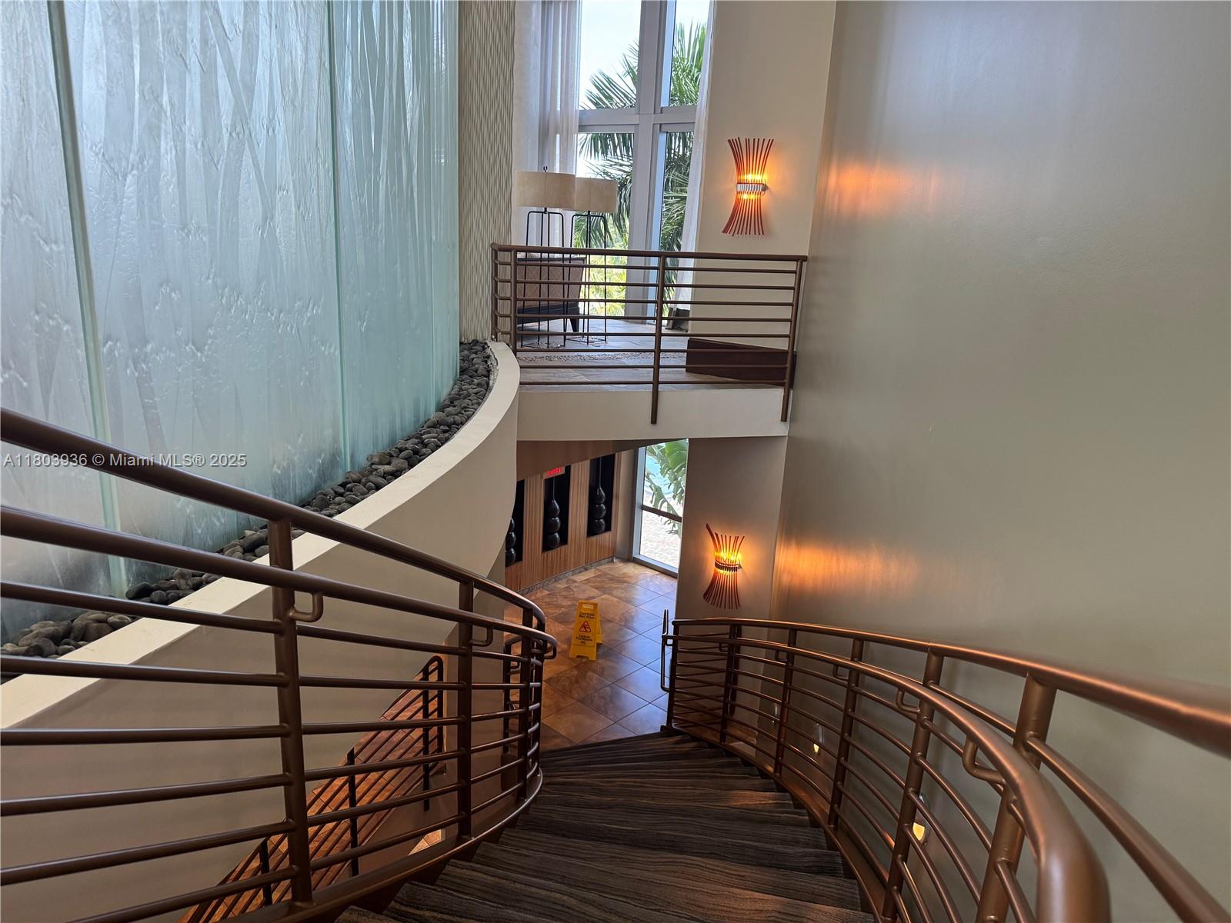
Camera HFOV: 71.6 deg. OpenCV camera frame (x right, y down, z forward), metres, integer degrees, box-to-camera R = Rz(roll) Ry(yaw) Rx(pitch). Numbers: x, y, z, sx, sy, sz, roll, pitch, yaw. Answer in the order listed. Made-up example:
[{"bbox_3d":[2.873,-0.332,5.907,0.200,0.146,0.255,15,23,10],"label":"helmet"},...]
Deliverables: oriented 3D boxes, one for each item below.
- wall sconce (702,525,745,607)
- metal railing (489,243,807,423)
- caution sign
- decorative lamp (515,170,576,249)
[{"bbox_3d":[0.979,0.962,7.760,0.385,0.700,0.170,15,20,35],"label":"wall sconce"},{"bbox_3d":[0.271,-0.991,6.781,2.502,1.368,0.281,-2,17,-17],"label":"metal railing"},{"bbox_3d":[-0.309,1.823,9.459,0.295,0.615,0.390,5,17,6],"label":"caution sign"},{"bbox_3d":[-0.684,-1.997,8.469,0.570,1.720,0.570,3,16,0],"label":"decorative lamp"}]

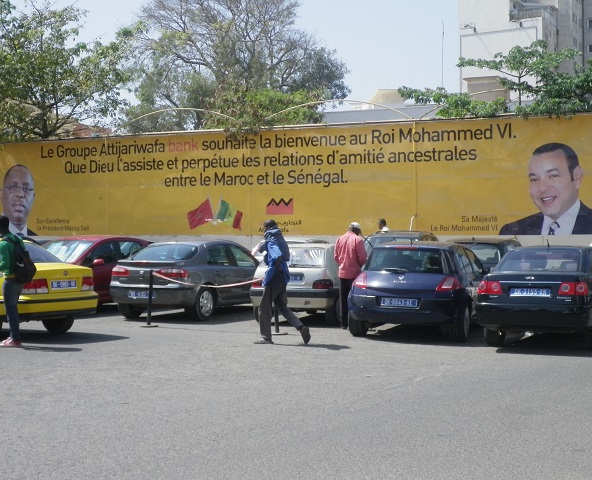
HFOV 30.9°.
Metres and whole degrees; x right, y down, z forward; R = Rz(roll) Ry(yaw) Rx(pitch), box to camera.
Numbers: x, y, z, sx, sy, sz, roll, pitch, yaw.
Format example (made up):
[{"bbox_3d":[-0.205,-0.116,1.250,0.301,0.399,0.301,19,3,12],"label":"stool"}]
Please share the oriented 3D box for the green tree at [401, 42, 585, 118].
[{"bbox_3d":[5.300,-1.876,28.997,4.600,6.700,4.500,0,0,22],"label":"green tree"}]

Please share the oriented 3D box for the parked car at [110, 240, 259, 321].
[{"bbox_3d":[-1.816,0.766,21.012,1.770,1.440,4.570,0,0,22],"label":"parked car"}]

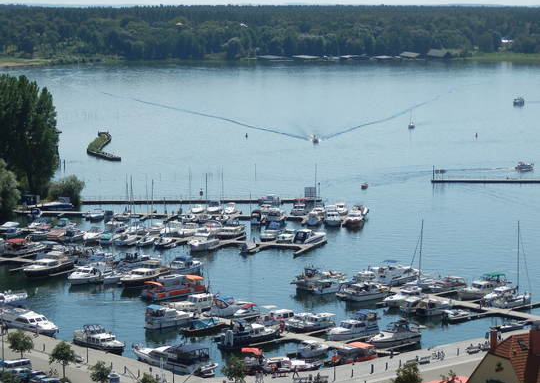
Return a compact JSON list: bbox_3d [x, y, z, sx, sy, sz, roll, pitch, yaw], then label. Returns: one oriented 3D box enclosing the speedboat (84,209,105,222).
[{"bbox_3d":[-40.884,5.417,352.392,2.400,2.300,6.500,3,8,22],"label":"speedboat"}]

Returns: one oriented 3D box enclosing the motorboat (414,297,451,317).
[{"bbox_3d":[27.615,18.941,251.748,7.140,2.330,2.570,-6,9,-41],"label":"motorboat"}]

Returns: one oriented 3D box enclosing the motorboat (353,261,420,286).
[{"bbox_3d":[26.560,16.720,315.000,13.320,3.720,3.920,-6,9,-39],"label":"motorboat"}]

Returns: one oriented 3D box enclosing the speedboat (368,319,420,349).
[{"bbox_3d":[18.115,21.387,227.694,10.070,3.410,3.320,-6,9,-41],"label":"speedboat"}]

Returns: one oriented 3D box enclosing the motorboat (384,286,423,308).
[{"bbox_3d":[22.800,18.138,261.295,8.400,2.900,3.000,-6,9,-40],"label":"motorboat"}]

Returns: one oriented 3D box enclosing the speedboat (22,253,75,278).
[{"bbox_3d":[-41.385,13.965,281.937,3.500,2.800,11.200,4,8,32],"label":"speedboat"}]

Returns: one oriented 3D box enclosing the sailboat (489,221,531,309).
[{"bbox_3d":[41.570,12.236,258.227,9.900,14.040,3.270,-6,9,-41],"label":"sailboat"}]

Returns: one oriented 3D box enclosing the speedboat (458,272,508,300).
[{"bbox_3d":[41.580,18.530,298.270,11.670,4.330,3.530,-6,9,-40],"label":"speedboat"}]

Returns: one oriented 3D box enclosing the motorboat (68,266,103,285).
[{"bbox_3d":[-34.800,15.596,282.746,2.750,2.600,7.700,6,10,42],"label":"motorboat"}]

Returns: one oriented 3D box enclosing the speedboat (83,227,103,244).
[{"bbox_3d":[-38.200,9.764,331.600,2.400,2.000,6.600,3,8,26],"label":"speedboat"}]

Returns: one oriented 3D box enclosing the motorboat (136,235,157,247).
[{"bbox_3d":[-26.300,10.623,326.568,2.200,1.550,6.000,4,8,27],"label":"motorboat"}]

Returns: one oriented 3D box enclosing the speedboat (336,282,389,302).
[{"bbox_3d":[16.909,17.145,265.387,11.000,2.530,3.630,-6,9,-41],"label":"speedboat"}]

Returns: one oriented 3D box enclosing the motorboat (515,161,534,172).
[{"bbox_3d":[87.240,-8.570,518.230,6.780,2.880,2.710,0,7,3],"label":"motorboat"}]

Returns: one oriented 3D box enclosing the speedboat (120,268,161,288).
[{"bbox_3d":[-22.879,15.149,272.457,3.400,2.800,10.600,4,8,32],"label":"speedboat"}]

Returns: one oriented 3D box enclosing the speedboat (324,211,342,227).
[{"bbox_3d":[16.230,7.190,392.520,3.650,3.160,10.070,1,7,11],"label":"speedboat"}]

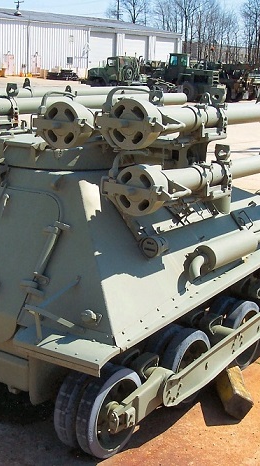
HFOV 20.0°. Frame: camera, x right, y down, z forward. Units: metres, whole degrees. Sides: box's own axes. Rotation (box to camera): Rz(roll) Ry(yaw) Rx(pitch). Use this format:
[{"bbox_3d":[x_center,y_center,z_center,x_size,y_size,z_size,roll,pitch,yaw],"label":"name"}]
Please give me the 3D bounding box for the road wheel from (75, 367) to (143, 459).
[{"bbox_3d":[-0.111,1.026,4.267,0.092,0.515,0.515,10,15,34],"label":"road wheel"}]

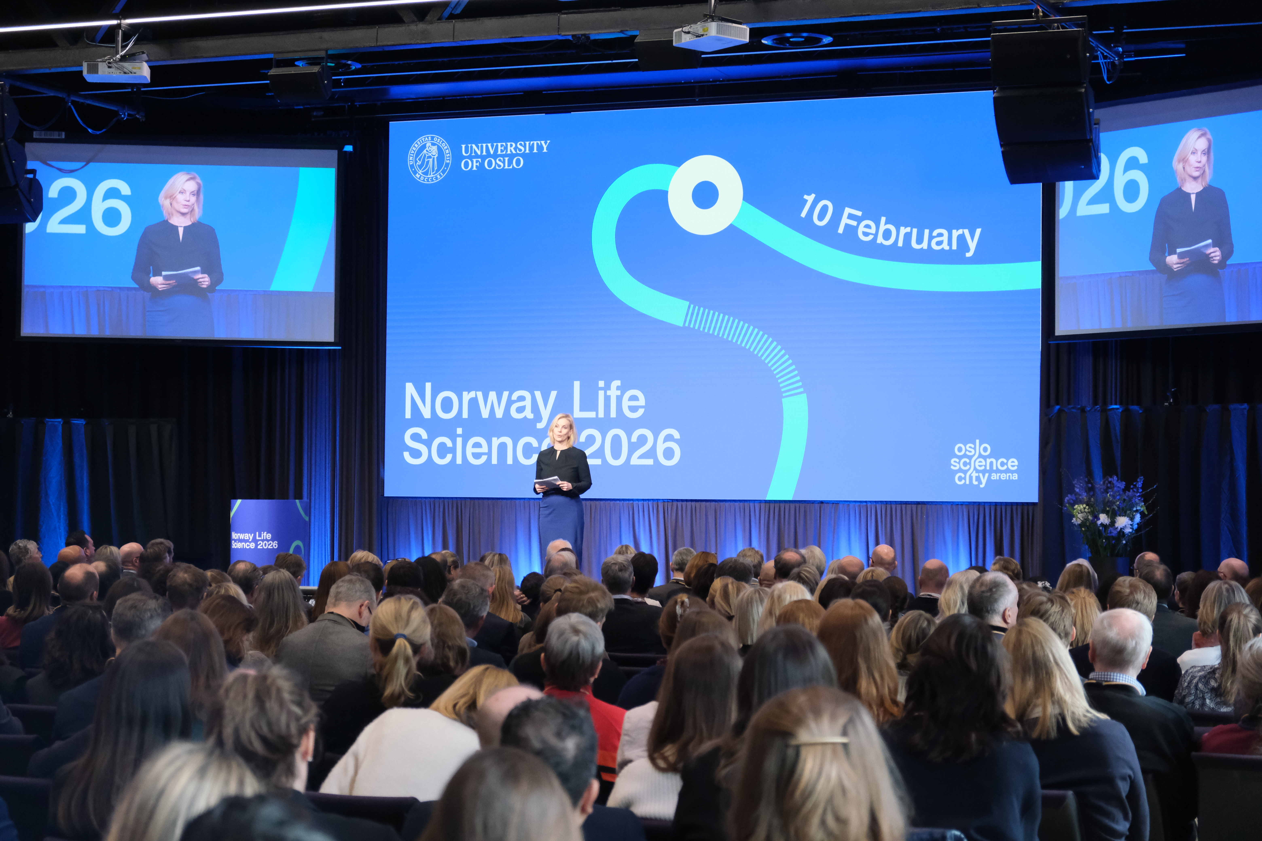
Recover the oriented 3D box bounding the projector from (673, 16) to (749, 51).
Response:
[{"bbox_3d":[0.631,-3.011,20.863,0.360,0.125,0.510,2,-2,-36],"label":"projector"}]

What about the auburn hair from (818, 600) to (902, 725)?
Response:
[{"bbox_3d":[0.690,0.732,8.050,0.245,0.385,0.250,0,-2,12],"label":"auburn hair"}]

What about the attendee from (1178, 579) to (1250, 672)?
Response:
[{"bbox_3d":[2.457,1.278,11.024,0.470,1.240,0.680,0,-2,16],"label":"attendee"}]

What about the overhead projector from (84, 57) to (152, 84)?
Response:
[{"bbox_3d":[-4.278,-2.904,22.171,0.510,0.125,0.360,1,-2,-4],"label":"overhead projector"}]

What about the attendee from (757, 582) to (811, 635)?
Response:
[{"bbox_3d":[0.733,1.313,11.384,0.480,1.255,0.800,0,-2,20],"label":"attendee"}]

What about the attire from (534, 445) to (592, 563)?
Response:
[{"bbox_3d":[-0.567,0.748,22.200,0.490,1.080,0.320,0,-2,20],"label":"attire"}]

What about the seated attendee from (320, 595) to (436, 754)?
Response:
[{"bbox_3d":[-0.596,1.147,7.685,0.500,1.293,0.800,0,-2,19],"label":"seated attendee"}]

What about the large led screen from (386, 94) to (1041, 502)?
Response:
[{"bbox_3d":[0.534,-0.943,21.334,5.600,3.150,0.100,0,-2,23],"label":"large led screen"}]

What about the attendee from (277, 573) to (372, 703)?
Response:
[{"bbox_3d":[-0.968,1.209,9.684,0.520,1.302,0.820,0,-2,20],"label":"attendee"}]

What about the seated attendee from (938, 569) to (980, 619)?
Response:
[{"bbox_3d":[1.550,1.321,11.984,0.480,1.303,0.800,0,-2,20],"label":"seated attendee"}]

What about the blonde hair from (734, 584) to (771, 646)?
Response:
[{"bbox_3d":[0.509,0.803,10.950,0.190,0.250,0.220,0,-2,12],"label":"blonde hair"}]

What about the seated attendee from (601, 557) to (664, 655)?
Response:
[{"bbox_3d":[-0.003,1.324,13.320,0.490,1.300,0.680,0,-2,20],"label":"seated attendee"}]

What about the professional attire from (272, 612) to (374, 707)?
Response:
[{"bbox_3d":[-0.981,0.981,9.363,0.500,0.620,0.380,0,-2,24],"label":"professional attire"}]

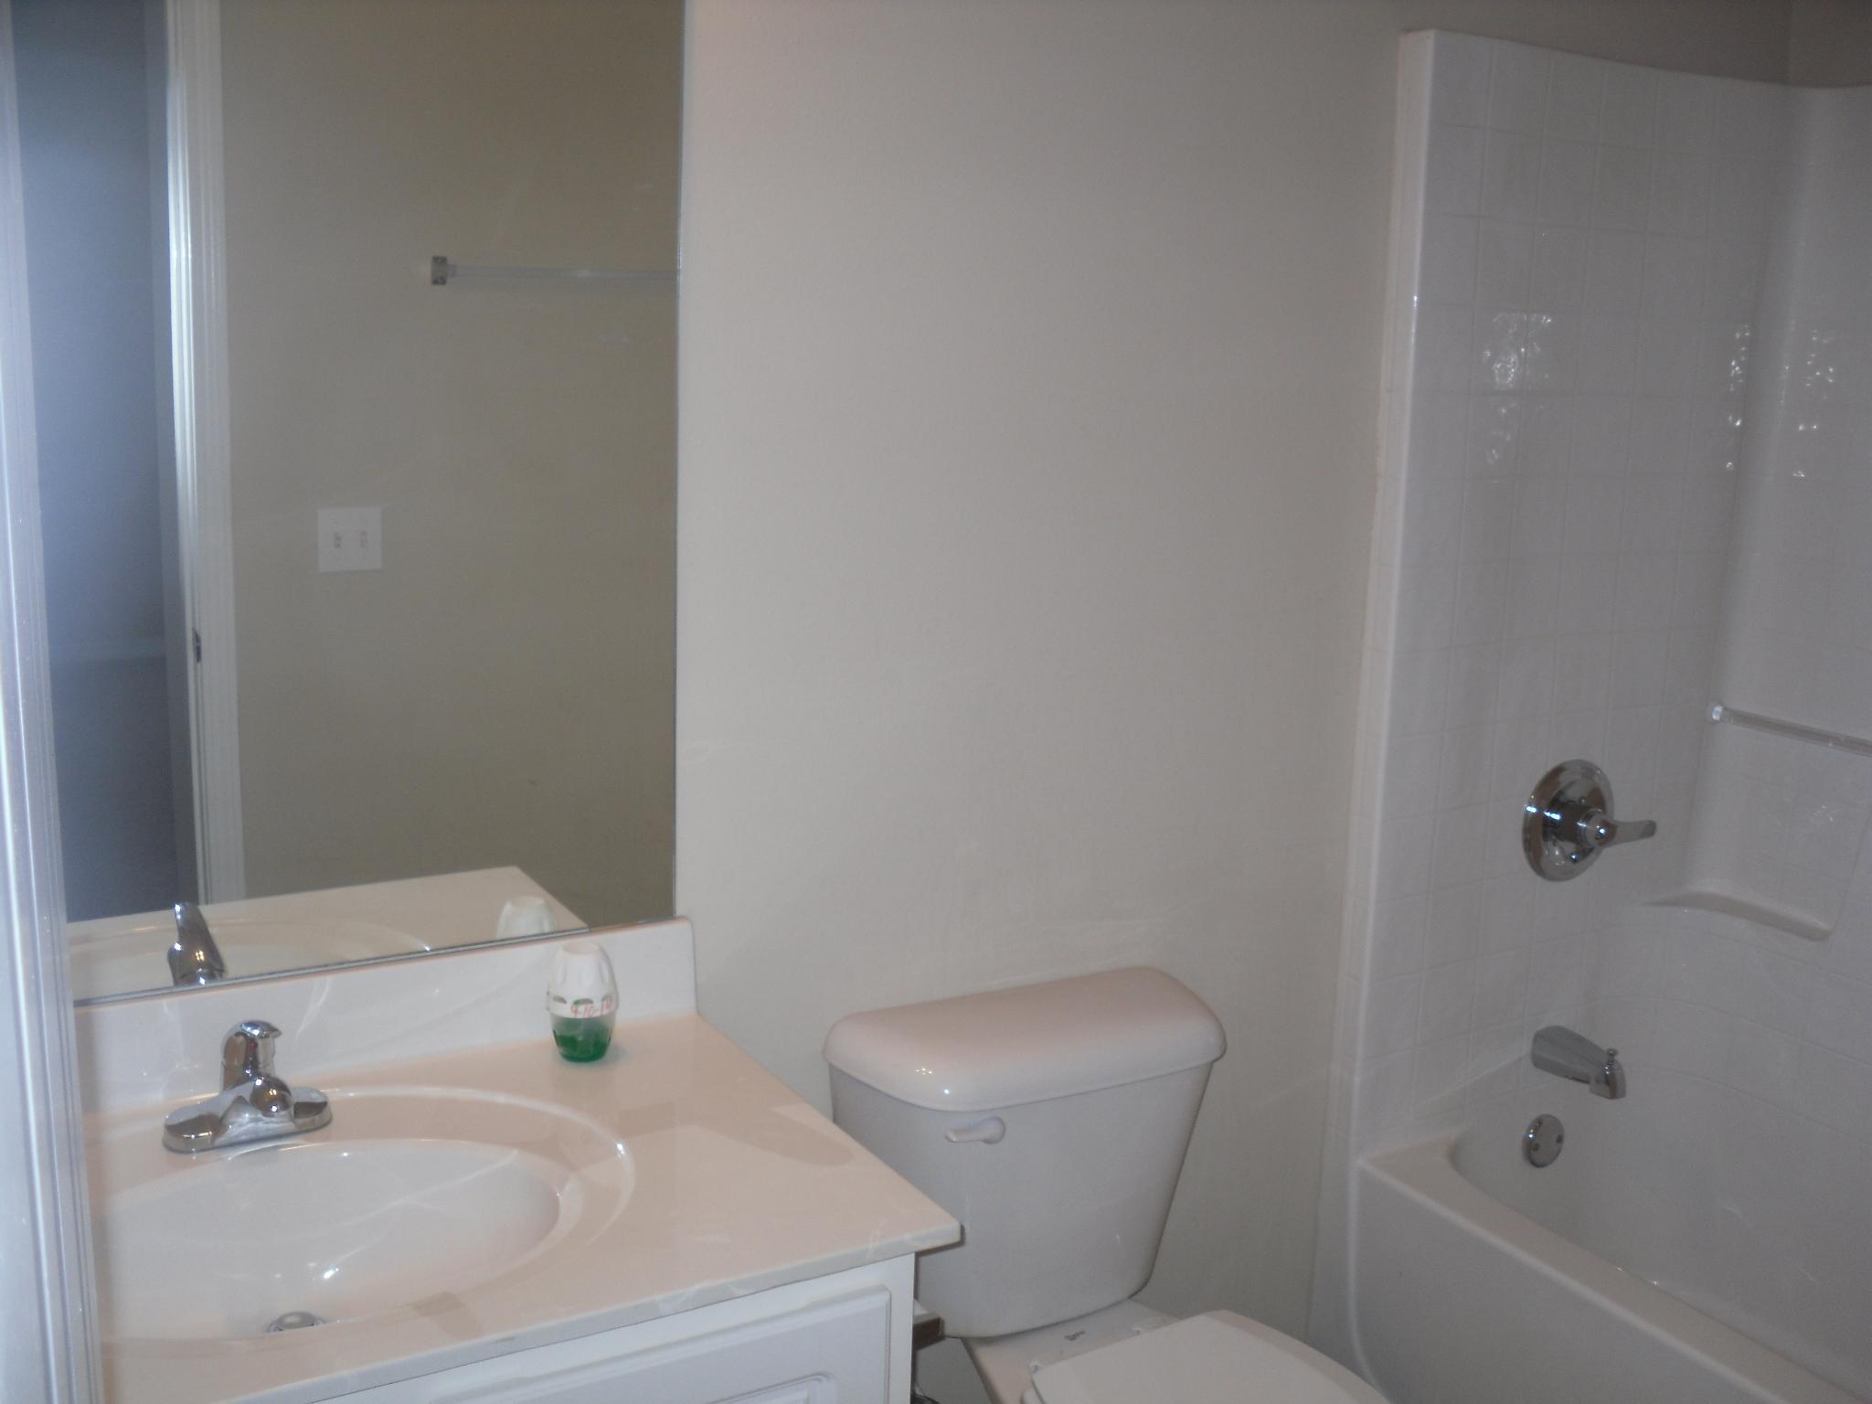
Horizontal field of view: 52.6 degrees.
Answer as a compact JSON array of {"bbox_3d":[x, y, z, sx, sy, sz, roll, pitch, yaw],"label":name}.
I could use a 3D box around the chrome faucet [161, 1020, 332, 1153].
[{"bbox_3d":[-0.601,0.338,1.677,0.147,0.128,0.154,-5,13,-30],"label":"chrome faucet"}]

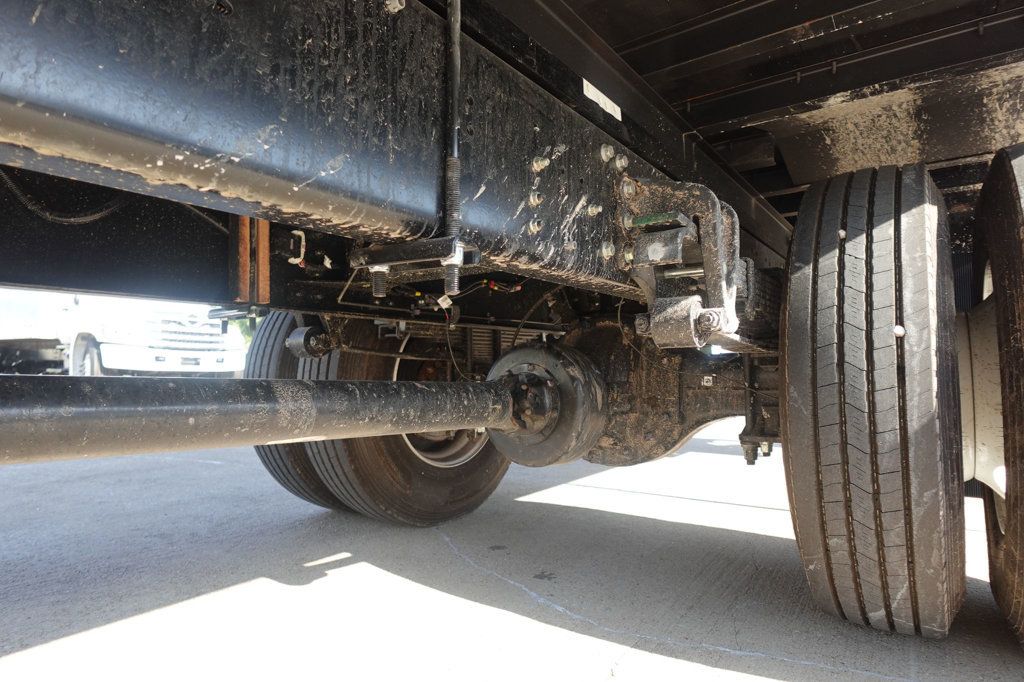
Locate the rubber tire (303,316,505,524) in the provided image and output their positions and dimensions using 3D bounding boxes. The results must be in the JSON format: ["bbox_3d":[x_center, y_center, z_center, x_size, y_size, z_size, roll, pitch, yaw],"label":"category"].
[{"bbox_3d":[-0.320,0.178,2.232,0.275,1.035,1.040,-3,-3,36],"label":"rubber tire"}]

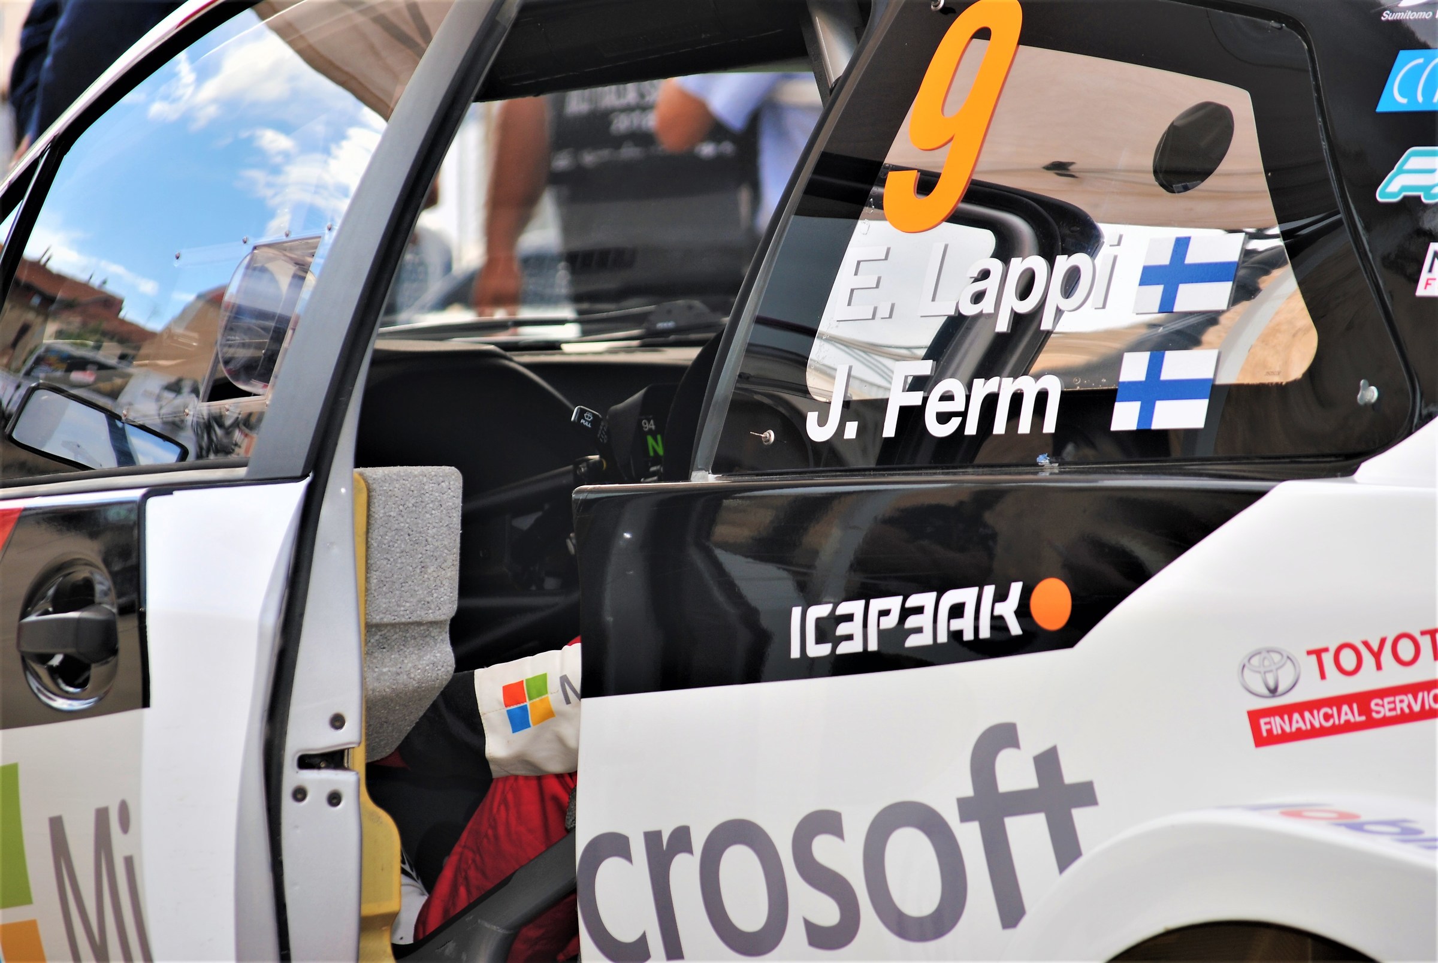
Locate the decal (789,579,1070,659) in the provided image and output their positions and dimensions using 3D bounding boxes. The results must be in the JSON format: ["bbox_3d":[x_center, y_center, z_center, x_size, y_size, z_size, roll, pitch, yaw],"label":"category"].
[{"bbox_3d":[0.159,0.103,5.640,0.276,0.040,0.004,-7,-6,41],"label":"decal"}]

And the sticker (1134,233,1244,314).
[{"bbox_3d":[0.350,-0.154,5.563,0.092,0.061,0.004,-1,-20,43],"label":"sticker"}]

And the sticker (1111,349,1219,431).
[{"bbox_3d":[0.329,-0.067,5.528,0.092,0.061,0.004,-1,-17,45],"label":"sticker"}]

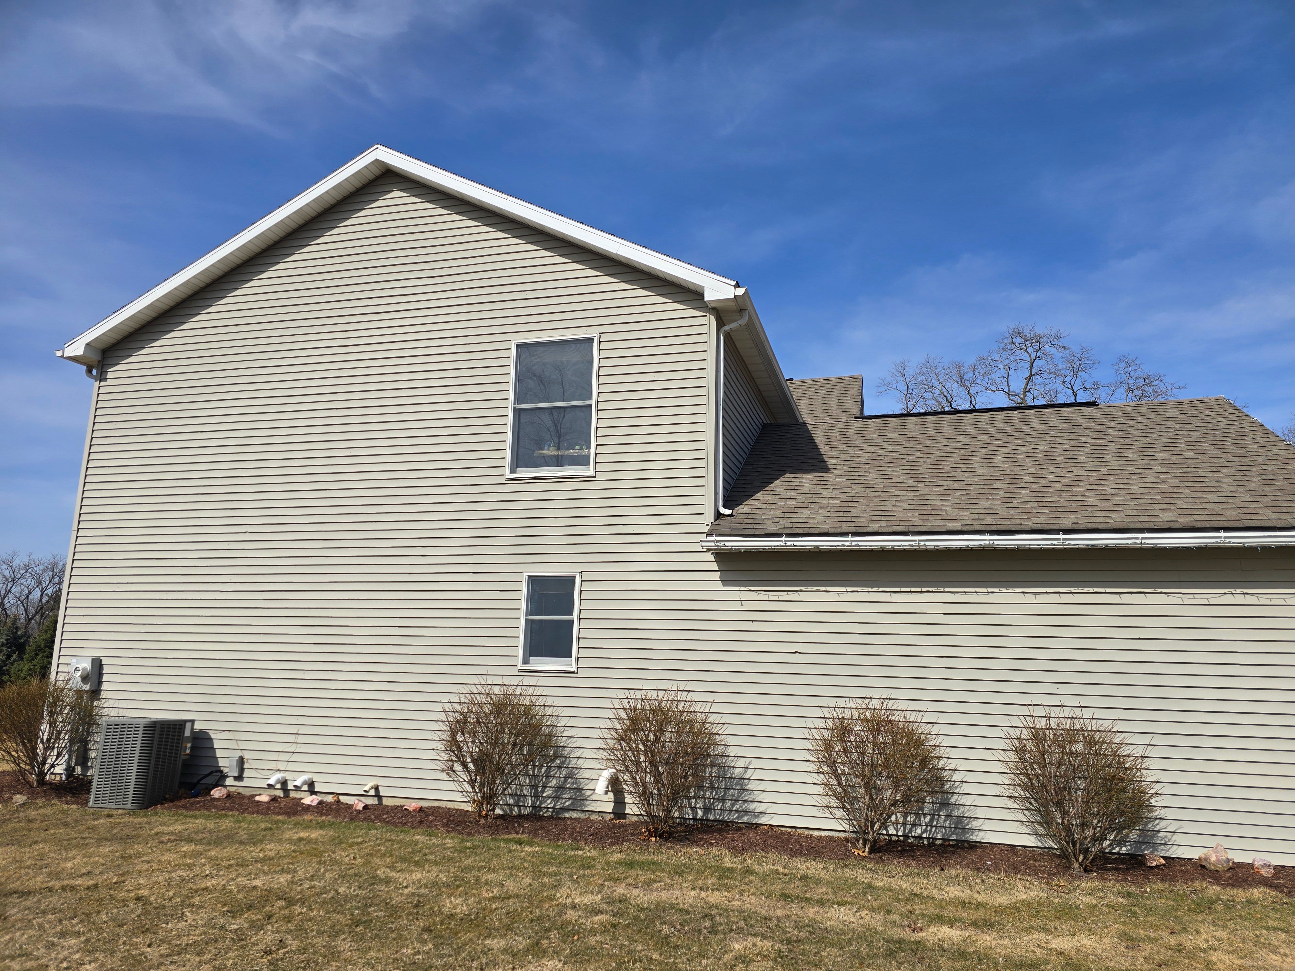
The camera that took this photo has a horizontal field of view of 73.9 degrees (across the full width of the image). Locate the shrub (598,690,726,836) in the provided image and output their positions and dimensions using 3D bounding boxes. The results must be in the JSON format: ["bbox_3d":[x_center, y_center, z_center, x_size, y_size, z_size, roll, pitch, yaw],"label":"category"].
[{"bbox_3d":[0.140,2.660,8.263,1.220,1.385,1.040,-2,-12,14],"label":"shrub"}]

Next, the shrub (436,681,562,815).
[{"bbox_3d":[-1.514,2.677,8.720,1.310,1.320,1.000,-2,-12,14],"label":"shrub"}]

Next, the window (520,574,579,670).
[{"bbox_3d":[-1.066,1.480,9.358,0.665,1.047,0.100,-2,-12,14],"label":"window"}]

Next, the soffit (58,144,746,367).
[{"bbox_3d":[-3.349,-3.039,10.728,9.040,2.500,0.300,-2,-12,14],"label":"soffit"}]

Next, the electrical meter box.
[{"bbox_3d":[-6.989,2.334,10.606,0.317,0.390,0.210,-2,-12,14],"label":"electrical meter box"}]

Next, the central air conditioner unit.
[{"bbox_3d":[-5.692,3.115,9.734,0.670,0.925,0.660,-2,-12,14],"label":"central air conditioner unit"}]

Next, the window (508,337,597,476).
[{"bbox_3d":[-1.089,-0.907,9.858,1.059,1.657,0.100,-2,-12,14],"label":"window"}]

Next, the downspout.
[{"bbox_3d":[0.946,-0.809,9.447,0.345,2.365,0.090,-2,-12,14],"label":"downspout"}]

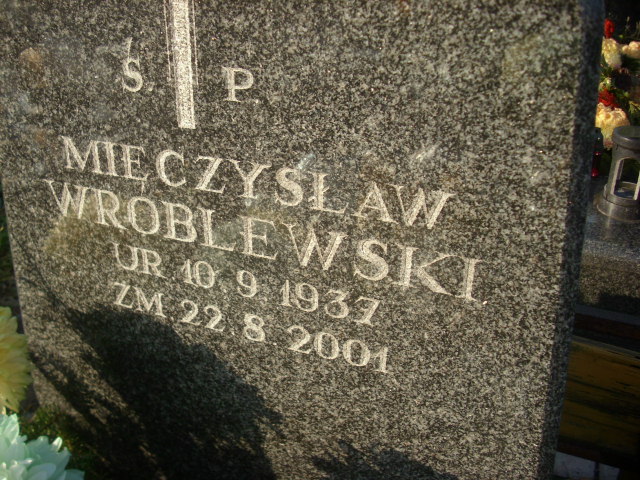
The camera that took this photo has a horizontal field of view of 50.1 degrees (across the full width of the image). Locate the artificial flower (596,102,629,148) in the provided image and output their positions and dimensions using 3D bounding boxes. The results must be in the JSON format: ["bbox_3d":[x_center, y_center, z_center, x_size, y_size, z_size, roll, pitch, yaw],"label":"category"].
[{"bbox_3d":[0.711,-0.279,1.670,0.090,0.100,0.090,10,27,21],"label":"artificial flower"}]

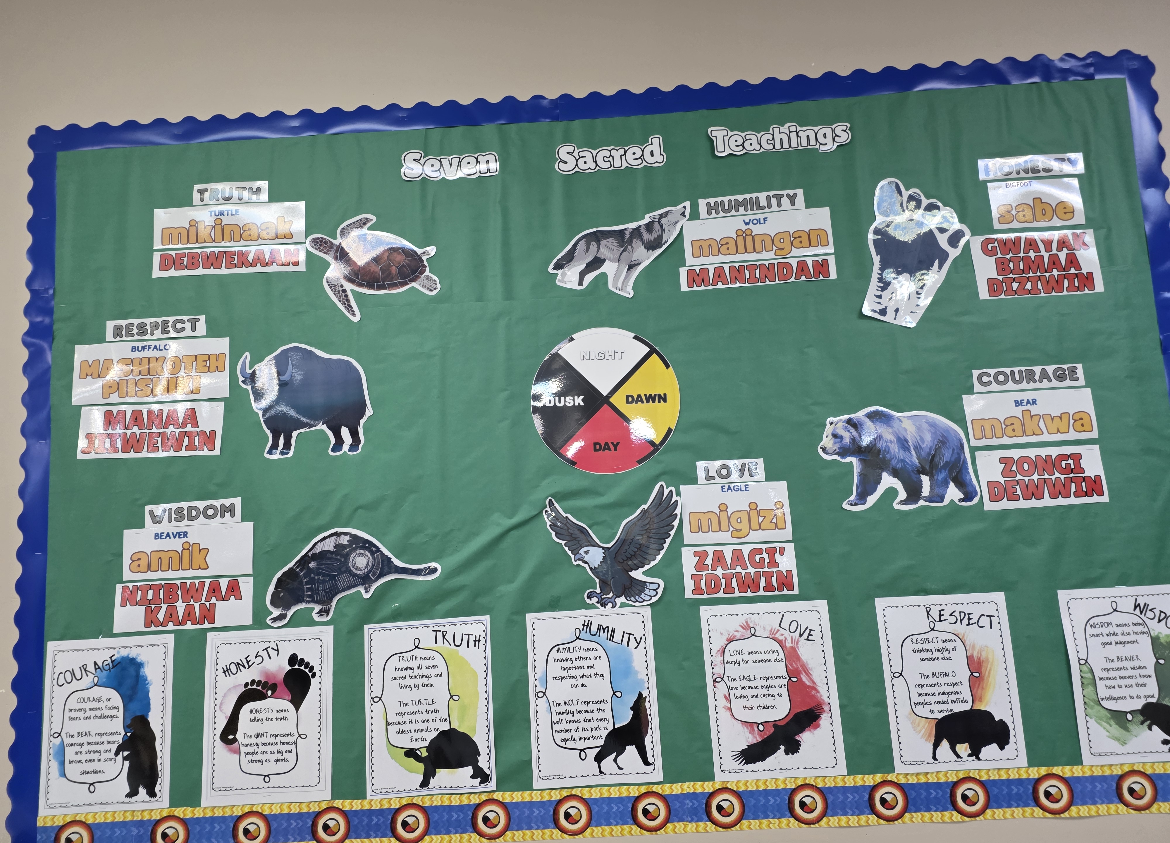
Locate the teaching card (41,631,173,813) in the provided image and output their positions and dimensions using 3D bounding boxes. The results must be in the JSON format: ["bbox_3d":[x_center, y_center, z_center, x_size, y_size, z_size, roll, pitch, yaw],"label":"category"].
[{"bbox_3d":[-0.805,0.509,1.310,0.216,0.279,0.004,-4,-11,0],"label":"teaching card"}]

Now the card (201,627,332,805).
[{"bbox_3d":[-0.533,0.493,1.308,0.216,0.279,0.004,-3,-11,0],"label":"card"}]

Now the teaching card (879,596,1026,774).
[{"bbox_3d":[0.612,0.434,1.300,0.216,0.279,0.004,-3,-11,0],"label":"teaching card"}]

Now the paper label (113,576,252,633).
[{"bbox_3d":[-0.693,0.317,1.344,0.239,0.081,0.004,-3,-11,0],"label":"paper label"}]

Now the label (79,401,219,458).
[{"bbox_3d":[-0.779,0.017,1.396,0.258,0.096,0.004,-2,-10,1],"label":"label"}]

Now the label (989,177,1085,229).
[{"bbox_3d":[0.843,-0.407,1.452,0.169,0.093,0.004,-3,-11,0],"label":"label"}]

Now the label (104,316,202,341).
[{"bbox_3d":[-0.788,-0.171,1.430,0.183,0.038,0.004,-3,-10,0],"label":"label"}]

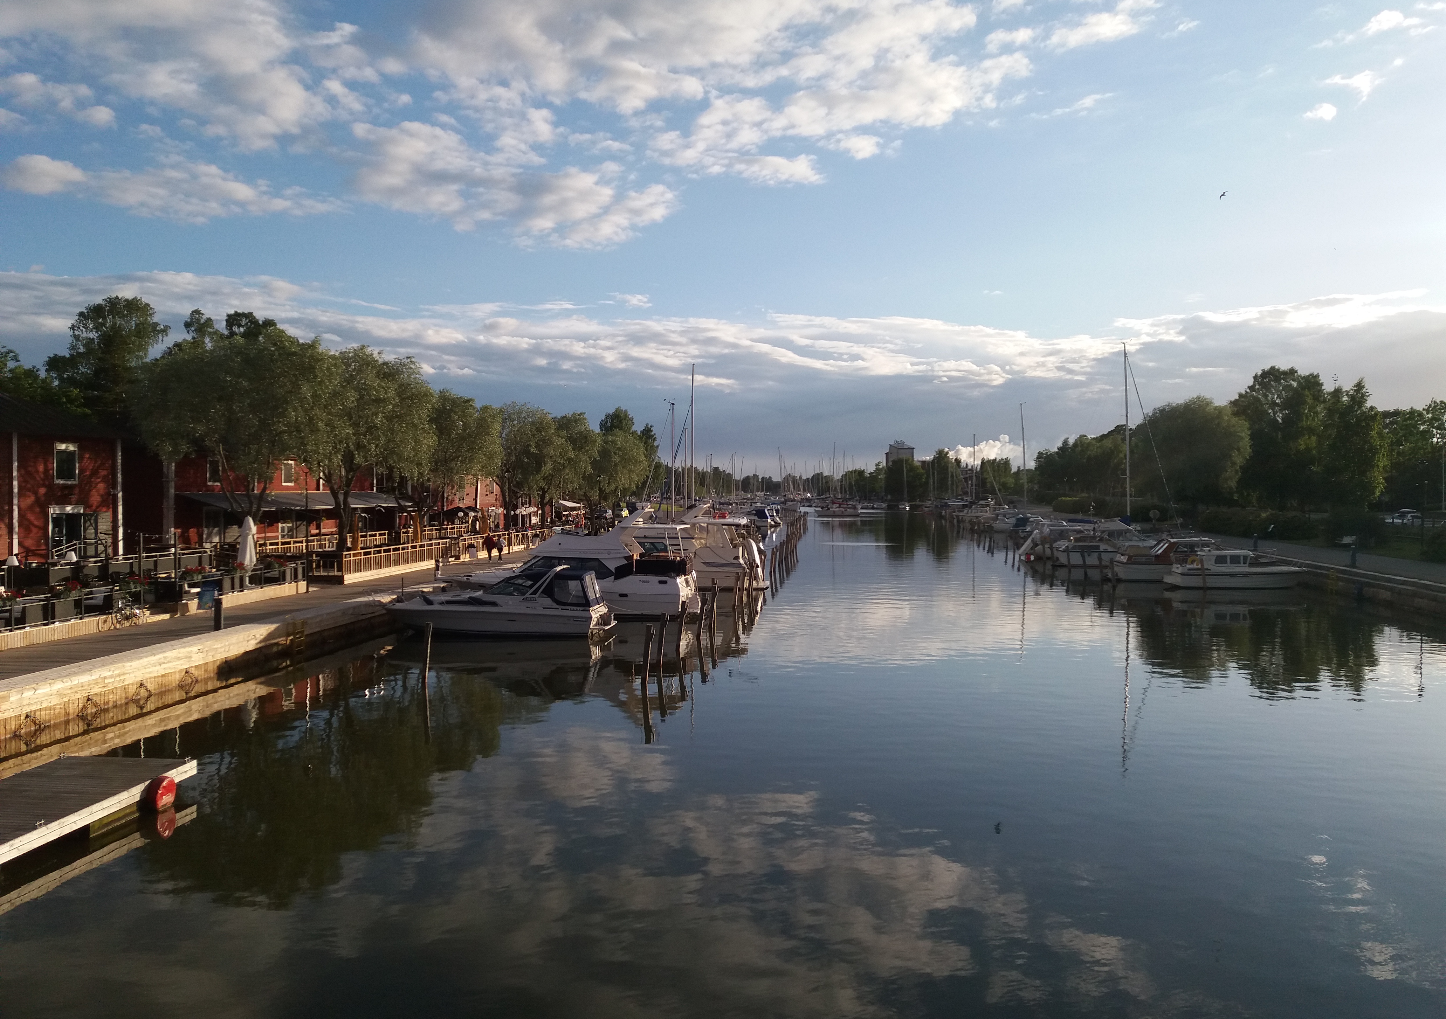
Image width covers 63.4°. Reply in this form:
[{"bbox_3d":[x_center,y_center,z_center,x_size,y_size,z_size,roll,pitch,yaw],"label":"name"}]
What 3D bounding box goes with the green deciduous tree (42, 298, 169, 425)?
[{"bbox_3d":[-44.174,-6.168,83.927,9.000,18.250,9.000,0,1,-28],"label":"green deciduous tree"}]

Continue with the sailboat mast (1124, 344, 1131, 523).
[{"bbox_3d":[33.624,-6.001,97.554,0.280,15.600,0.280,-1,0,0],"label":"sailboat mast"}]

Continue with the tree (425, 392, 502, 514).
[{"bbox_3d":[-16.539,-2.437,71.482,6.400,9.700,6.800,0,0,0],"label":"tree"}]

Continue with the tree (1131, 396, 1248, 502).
[{"bbox_3d":[57.454,-6.374,142.952,14.000,15.200,13.000,0,0,0],"label":"tree"}]

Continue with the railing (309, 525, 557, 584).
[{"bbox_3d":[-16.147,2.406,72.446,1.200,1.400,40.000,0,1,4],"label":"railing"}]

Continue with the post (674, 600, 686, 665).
[{"bbox_3d":[-1.409,3.931,38.934,0.260,1.800,0.260,5,0,0],"label":"post"}]

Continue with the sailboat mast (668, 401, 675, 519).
[{"bbox_3d":[-4.492,-3.837,104.972,0.250,11.550,0.250,-1,0,0],"label":"sailboat mast"}]

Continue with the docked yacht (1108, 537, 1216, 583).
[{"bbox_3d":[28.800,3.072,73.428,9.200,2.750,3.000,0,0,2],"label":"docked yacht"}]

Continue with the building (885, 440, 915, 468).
[{"bbox_3d":[75.816,-16.055,502.833,11.500,26.400,11.500,0,1,6],"label":"building"}]

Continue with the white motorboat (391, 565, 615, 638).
[{"bbox_3d":[-8.617,3.412,45.146,8.900,2.700,2.900,0,1,9],"label":"white motorboat"}]

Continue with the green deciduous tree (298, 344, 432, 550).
[{"bbox_3d":[-17.216,-2.204,56.476,6.600,11.030,6.600,0,1,-17],"label":"green deciduous tree"}]

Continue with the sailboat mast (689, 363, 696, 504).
[{"bbox_3d":[-2.662,-5.331,103.939,0.250,15.350,0.250,0,1,0],"label":"sailboat mast"}]

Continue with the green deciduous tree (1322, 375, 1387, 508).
[{"bbox_3d":[79.293,-7.757,146.941,8.600,17.500,8.400,0,0,0],"label":"green deciduous tree"}]

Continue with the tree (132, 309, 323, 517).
[{"bbox_3d":[-21.224,-2.760,49.979,8.300,10.900,8.300,0,0,0],"label":"tree"}]

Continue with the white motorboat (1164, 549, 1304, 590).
[{"bbox_3d":[29.600,3.374,67.130,7.600,2.250,2.600,0,0,2],"label":"white motorboat"}]

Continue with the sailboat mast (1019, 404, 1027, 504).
[{"bbox_3d":[38.608,-5.900,149.936,0.250,15.290,0.250,-2,1,0],"label":"sailboat mast"}]

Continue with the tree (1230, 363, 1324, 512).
[{"bbox_3d":[65.508,-7.162,137.918,10.500,19.130,10.500,0,1,25],"label":"tree"}]

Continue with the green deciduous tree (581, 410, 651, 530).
[{"bbox_3d":[-11.956,-4.301,130.955,7.800,13.290,7.800,0,1,-5],"label":"green deciduous tree"}]

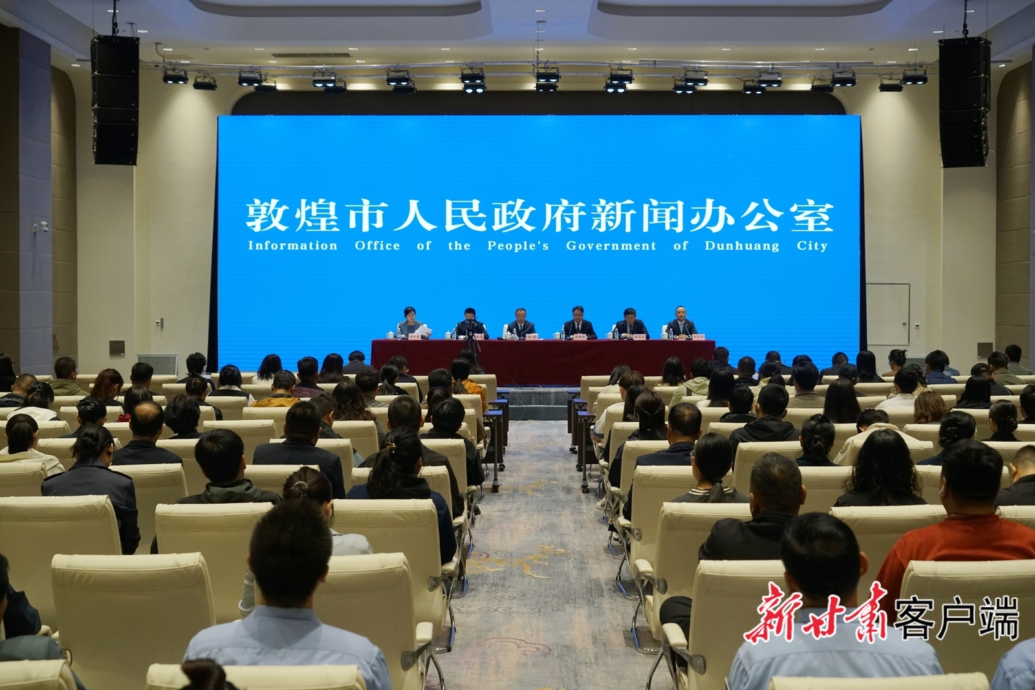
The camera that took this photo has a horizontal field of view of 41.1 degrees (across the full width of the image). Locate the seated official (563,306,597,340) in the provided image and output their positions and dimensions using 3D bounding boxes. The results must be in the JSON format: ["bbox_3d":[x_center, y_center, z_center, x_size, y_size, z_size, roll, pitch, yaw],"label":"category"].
[{"bbox_3d":[1.025,0.009,22.503,0.540,1.281,0.750,0,2,1],"label":"seated official"}]

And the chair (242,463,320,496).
[{"bbox_3d":[-1.263,1.090,7.424,0.660,0.967,0.660,0,2,1],"label":"chair"}]

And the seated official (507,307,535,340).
[{"bbox_3d":[0.067,0.017,23.000,0.520,1.260,0.780,0,1,1],"label":"seated official"}]

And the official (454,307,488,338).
[{"bbox_3d":[-0.763,0.025,22.524,0.540,1.248,0.750,0,2,1],"label":"official"}]

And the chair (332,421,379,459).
[{"bbox_3d":[-1.245,1.008,10.013,0.660,0.967,0.660,0,2,1],"label":"chair"}]

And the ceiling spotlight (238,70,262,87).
[{"bbox_3d":[-4.524,-4.524,23.400,0.420,0.290,0.240,0,1,1],"label":"ceiling spotlight"}]

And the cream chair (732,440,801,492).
[{"bbox_3d":[1.521,1.053,8.596,0.660,0.967,0.660,0,2,-9],"label":"cream chair"}]

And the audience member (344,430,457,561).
[{"bbox_3d":[-0.517,0.973,6.320,0.500,1.220,0.750,0,1,2],"label":"audience member"}]

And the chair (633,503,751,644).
[{"bbox_3d":[0.870,1.124,6.053,0.650,0.930,0.640,0,1,1],"label":"chair"}]

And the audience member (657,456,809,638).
[{"bbox_3d":[0.808,1.003,4.944,0.600,1.300,0.800,0,2,1],"label":"audience member"}]

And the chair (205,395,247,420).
[{"bbox_3d":[-2.628,0.928,12.501,0.660,0.967,0.660,0,2,1],"label":"chair"}]

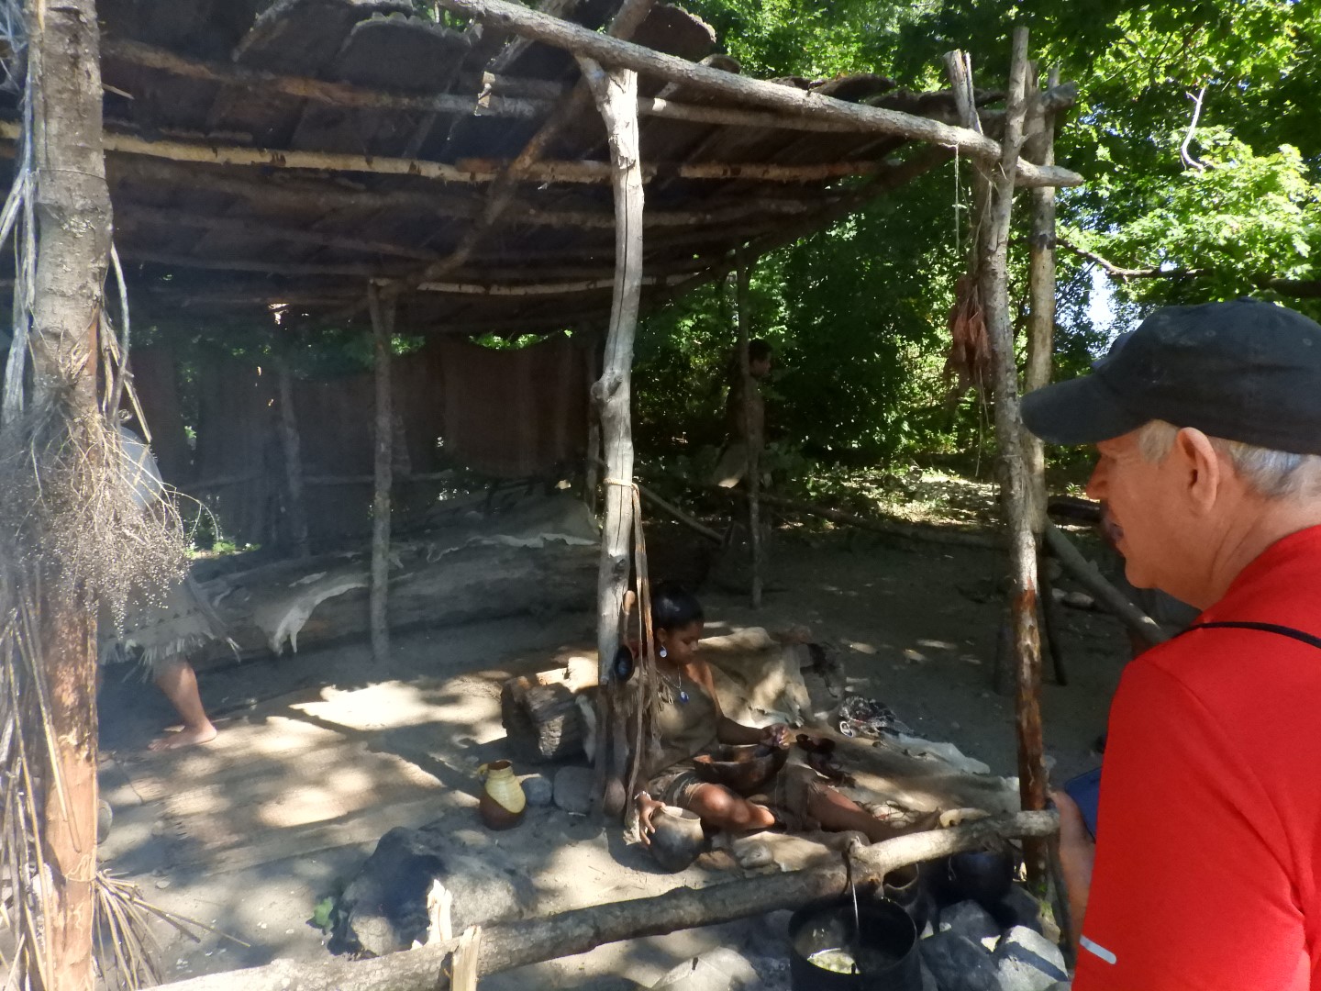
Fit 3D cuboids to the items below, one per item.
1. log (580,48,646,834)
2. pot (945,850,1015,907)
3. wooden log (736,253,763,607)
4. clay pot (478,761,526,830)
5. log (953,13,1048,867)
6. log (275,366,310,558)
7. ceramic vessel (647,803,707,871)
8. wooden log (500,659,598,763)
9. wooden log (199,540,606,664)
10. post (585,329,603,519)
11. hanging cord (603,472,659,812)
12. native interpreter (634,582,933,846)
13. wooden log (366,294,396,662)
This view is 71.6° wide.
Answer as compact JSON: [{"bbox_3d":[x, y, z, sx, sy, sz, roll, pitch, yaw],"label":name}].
[{"bbox_3d":[-0.143,-0.132,2.880,0.170,2.395,0.140,0,6,0],"label":"log"},{"bbox_3d":[0.914,1.093,2.645,0.205,0.200,0.205,0,8,0],"label":"pot"},{"bbox_3d":[0.569,-0.381,5.838,0.090,2.273,0.090,-3,8,0],"label":"wooden log"},{"bbox_3d":[-0.546,1.031,3.155,0.150,0.200,0.155,0,8,0],"label":"clay pot"},{"bbox_3d":[1.022,-0.049,2.656,0.240,2.480,0.130,-5,6,0],"label":"log"},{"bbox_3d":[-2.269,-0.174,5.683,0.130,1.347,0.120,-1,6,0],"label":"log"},{"bbox_3d":[0.048,1.035,2.770,0.165,0.165,0.165,0,6,0],"label":"ceramic vessel"},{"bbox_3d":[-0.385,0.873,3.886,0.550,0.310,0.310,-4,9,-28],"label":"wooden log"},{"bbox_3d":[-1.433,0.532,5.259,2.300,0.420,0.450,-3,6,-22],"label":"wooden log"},{"bbox_3d":[-0.515,-0.339,7.122,0.100,1.808,0.100,1,8,0],"label":"post"},{"bbox_3d":[-0.089,0.470,2.877,0.165,1.056,0.120,0,6,0],"label":"hanging cord"},{"bbox_3d":[0.340,0.731,3.203,1.050,0.780,0.620,5,10,33],"label":"native interpreter"},{"bbox_3d":[-1.433,-0.089,4.703,0.125,1.946,0.115,2,6,0],"label":"wooden log"}]

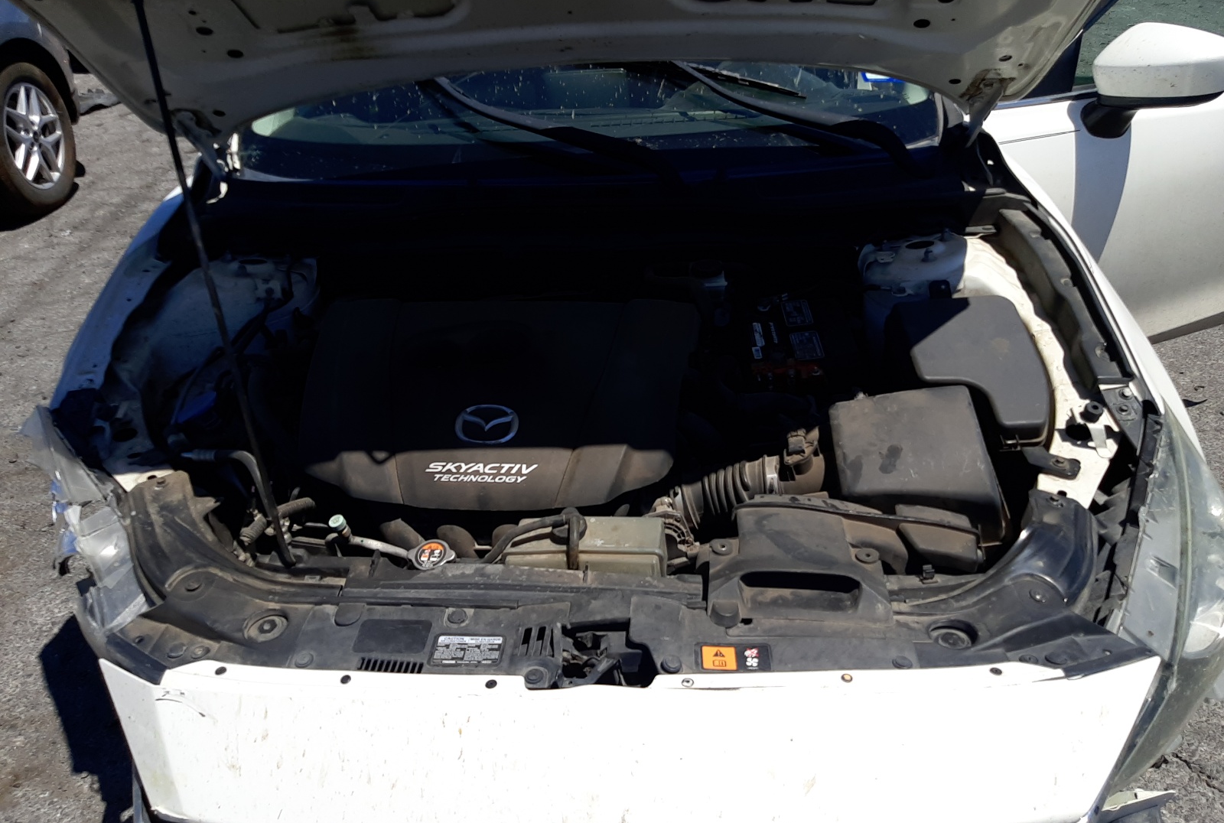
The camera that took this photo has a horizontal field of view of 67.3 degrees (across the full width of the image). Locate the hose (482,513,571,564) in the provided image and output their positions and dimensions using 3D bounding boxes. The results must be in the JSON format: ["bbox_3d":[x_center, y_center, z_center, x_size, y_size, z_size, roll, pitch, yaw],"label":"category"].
[{"bbox_3d":[-0.104,0.154,1.142,0.105,0.045,0.040,-9,33,-13],"label":"hose"}]

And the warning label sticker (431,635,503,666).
[{"bbox_3d":[-0.160,0.263,1.016,0.078,0.002,0.044,-1,36,0],"label":"warning label sticker"}]

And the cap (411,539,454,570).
[{"bbox_3d":[-0.223,0.179,1.138,0.055,0.022,0.042,-1,35,0],"label":"cap"}]

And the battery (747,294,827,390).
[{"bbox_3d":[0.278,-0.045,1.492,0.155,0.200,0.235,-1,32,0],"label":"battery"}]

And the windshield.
[{"bbox_3d":[-0.032,-0.782,1.988,1.370,0.110,0.900,-1,57,0],"label":"windshield"}]

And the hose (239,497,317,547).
[{"bbox_3d":[-0.439,0.147,1.216,0.095,0.050,0.045,-12,34,-17],"label":"hose"}]

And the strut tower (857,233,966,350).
[{"bbox_3d":[0.505,-0.198,1.583,0.190,0.170,0.210,-1,32,0],"label":"strut tower"}]

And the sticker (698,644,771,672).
[{"bbox_3d":[0.137,0.269,1.002,0.077,0.002,0.039,-1,36,0],"label":"sticker"}]

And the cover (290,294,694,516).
[{"bbox_3d":[-0.157,-0.010,1.312,0.540,0.115,0.370,-1,42,0],"label":"cover"}]

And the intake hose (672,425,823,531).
[{"bbox_3d":[0.177,0.101,1.222,0.200,0.095,0.095,-12,34,-17],"label":"intake hose"}]

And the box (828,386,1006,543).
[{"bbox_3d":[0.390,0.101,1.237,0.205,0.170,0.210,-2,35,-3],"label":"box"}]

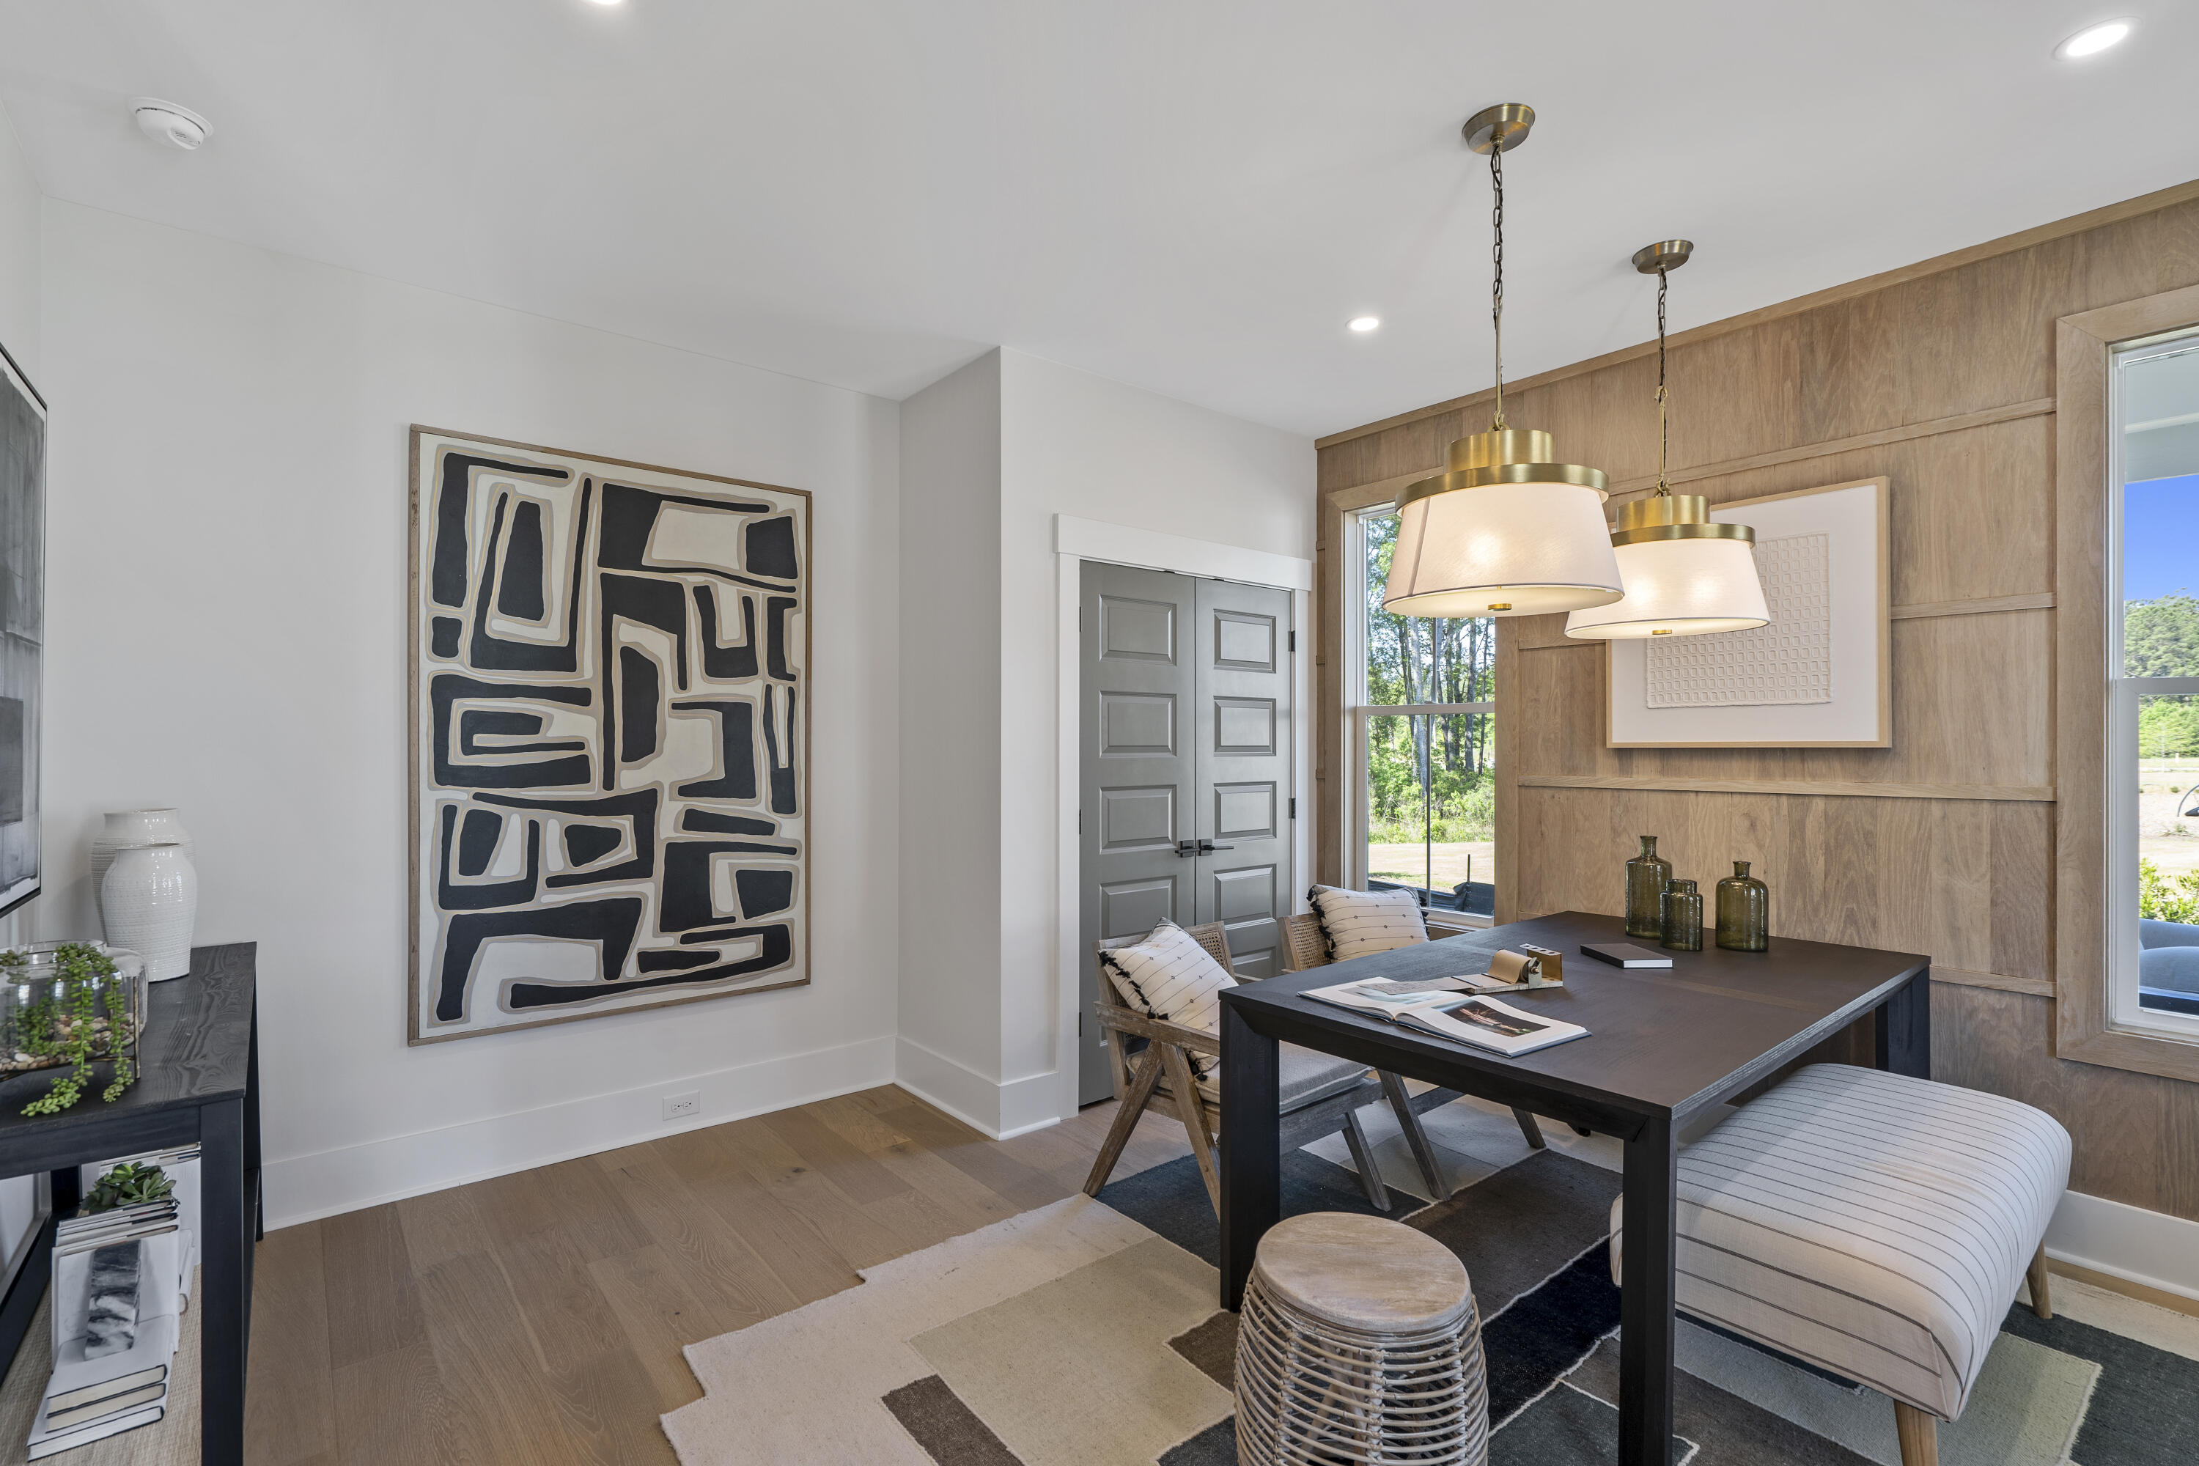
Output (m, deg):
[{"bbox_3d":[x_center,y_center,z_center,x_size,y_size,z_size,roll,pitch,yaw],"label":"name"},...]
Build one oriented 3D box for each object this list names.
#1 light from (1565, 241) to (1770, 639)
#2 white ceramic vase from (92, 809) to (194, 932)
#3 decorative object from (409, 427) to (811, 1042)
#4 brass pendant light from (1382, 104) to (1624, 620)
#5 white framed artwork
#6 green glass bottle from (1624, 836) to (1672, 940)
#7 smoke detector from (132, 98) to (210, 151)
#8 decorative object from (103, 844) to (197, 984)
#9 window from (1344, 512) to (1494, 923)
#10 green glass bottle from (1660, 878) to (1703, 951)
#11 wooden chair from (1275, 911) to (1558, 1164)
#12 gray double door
[{"bbox_3d":[1.572,-0.806,2.721,0.495,1.060,0.495,0,0,-38],"label":"light"},{"bbox_3d":[-2.385,0.385,2.440,0.190,0.380,0.190,0,0,-38],"label":"white ceramic vase"},{"bbox_3d":[-1.579,0.010,3.309,1.244,1.841,0.045,0,-1,-39],"label":"decorative object"},{"bbox_3d":[0.889,-0.822,2.165,0.491,1.063,0.491,0,-1,-39],"label":"brass pendant light"},{"bbox_3d":[2.039,-0.354,3.138,0.040,0.790,0.790,0,0,-38],"label":"white framed artwork"},{"bbox_3d":[1.748,0.487,3.110,0.127,0.313,0.127,0,0,-38],"label":"green glass bottle"},{"bbox_3d":[-2.045,-1.331,2.151,0.140,0.047,0.140,0,-1,-39],"label":"smoke detector"},{"bbox_3d":[-2.228,0.421,2.297,0.162,0.310,0.162,0,0,-38],"label":"decorative object"},{"bbox_3d":[1.357,-0.116,4.106,0.100,1.765,0.717,0,-1,-39],"label":"window"},{"bbox_3d":[1.748,0.543,2.933,0.110,0.200,0.110,0,0,-38],"label":"green glass bottle"},{"bbox_3d":[1.049,1.024,3.361,0.652,0.767,0.692,0,-1,-39],"label":"wooden chair"},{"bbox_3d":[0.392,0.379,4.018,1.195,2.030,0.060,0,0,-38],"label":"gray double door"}]

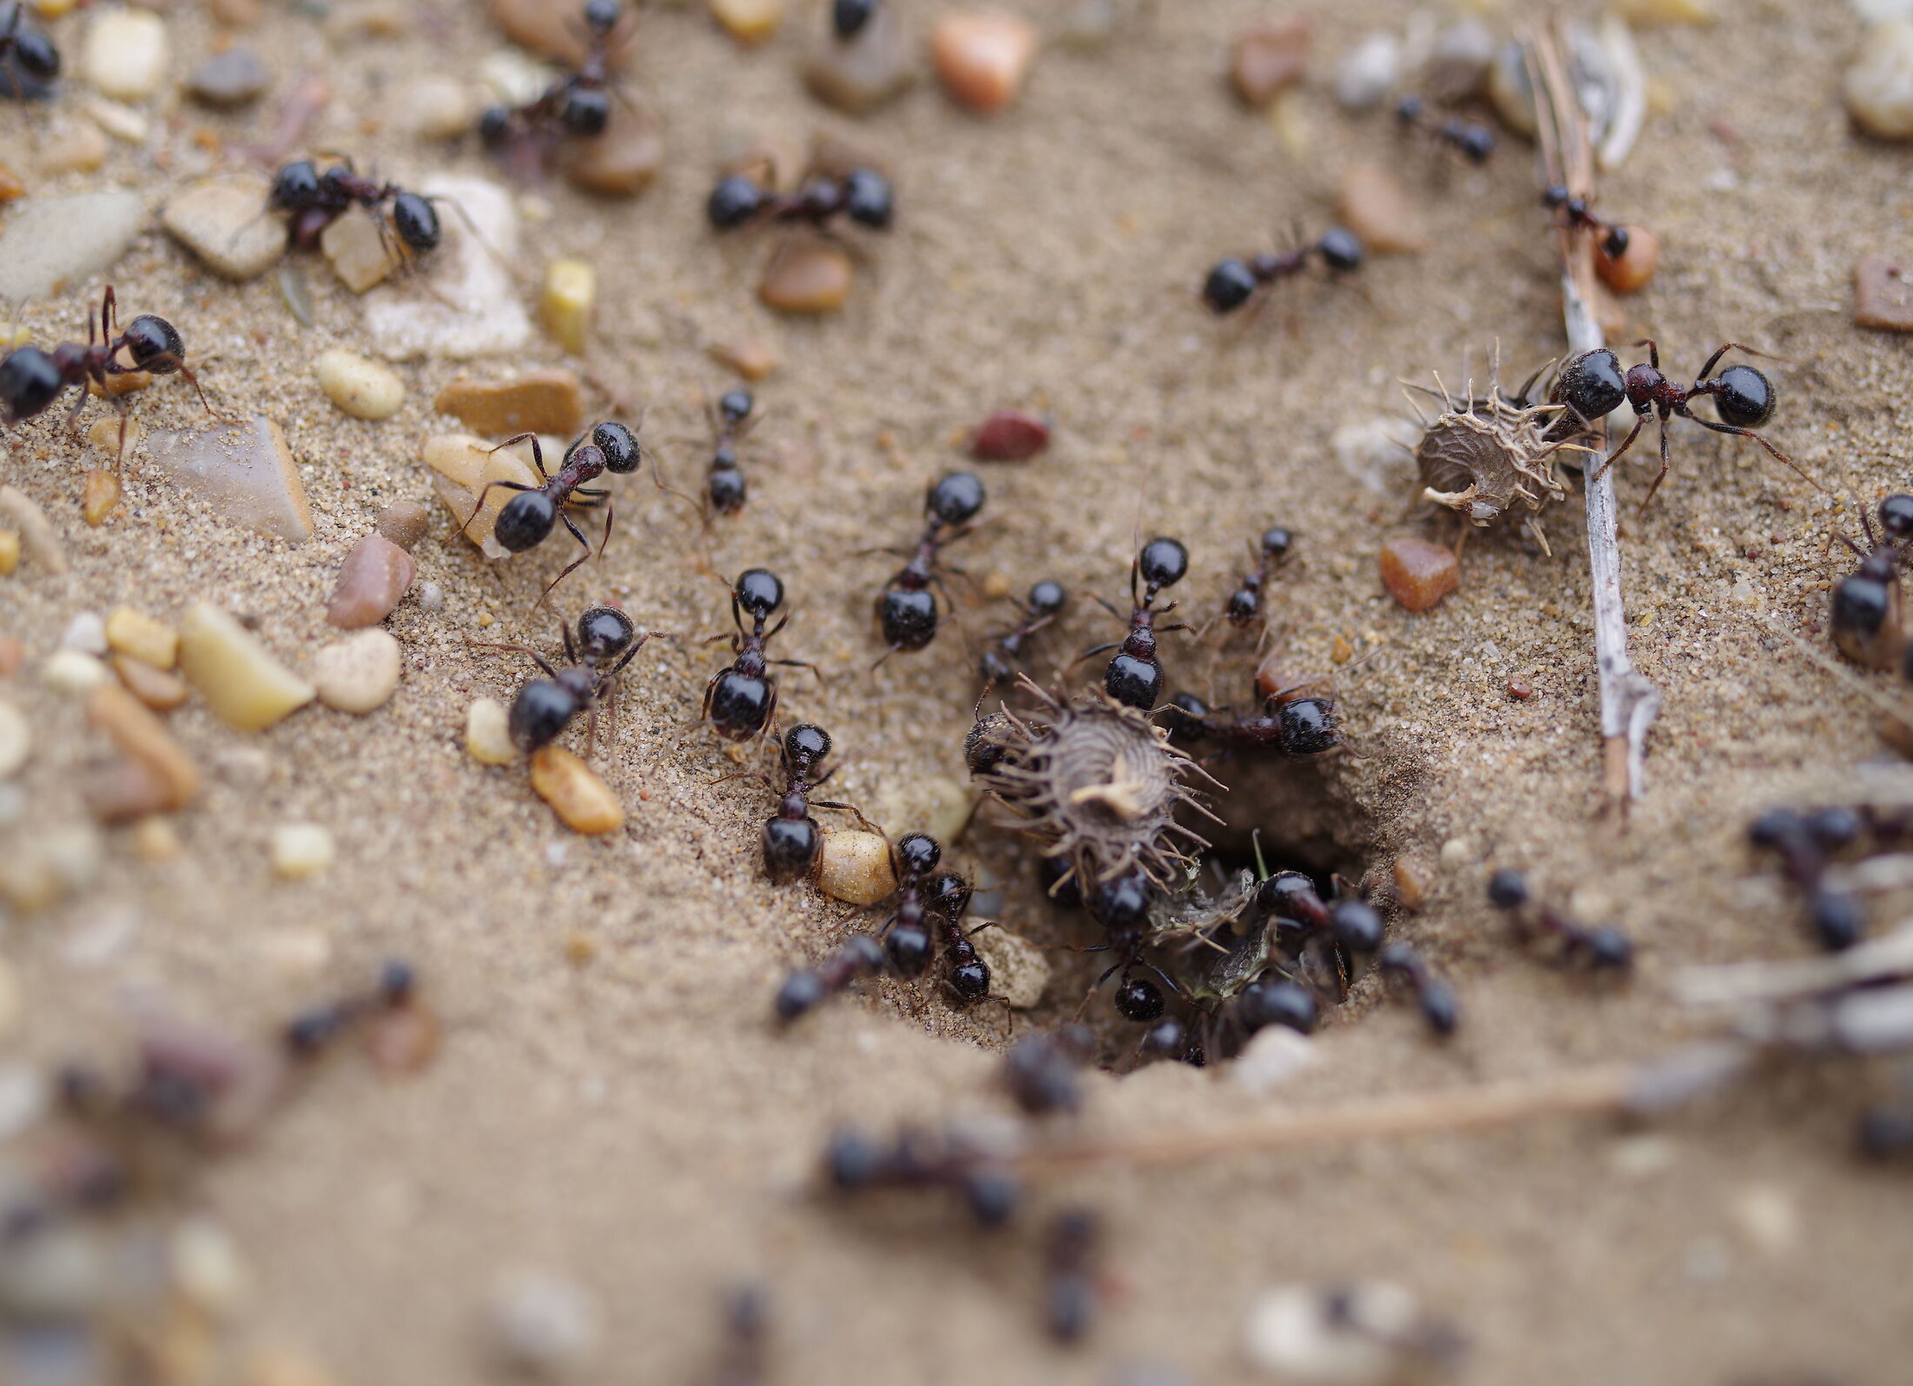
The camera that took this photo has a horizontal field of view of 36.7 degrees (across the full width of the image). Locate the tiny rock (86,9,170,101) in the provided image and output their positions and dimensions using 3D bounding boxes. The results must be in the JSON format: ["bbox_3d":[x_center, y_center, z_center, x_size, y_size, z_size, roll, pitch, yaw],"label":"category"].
[{"bbox_3d":[-0.043,-0.033,0.150,0.004,0.004,0.005,0,48,0],"label":"tiny rock"}]

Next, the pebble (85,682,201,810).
[{"bbox_3d":[-0.033,0.002,0.116,0.003,0.003,0.005,-33,56,-26],"label":"pebble"}]

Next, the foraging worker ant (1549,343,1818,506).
[{"bbox_3d":[0.030,-0.011,0.119,0.011,0.004,0.007,3,47,3],"label":"foraging worker ant"}]

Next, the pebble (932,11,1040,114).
[{"bbox_3d":[0.002,-0.033,0.151,0.005,0.004,0.005,0,43,0],"label":"pebble"}]

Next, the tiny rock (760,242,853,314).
[{"bbox_3d":[-0.008,-0.022,0.155,0.005,0.002,0.004,0,48,0],"label":"tiny rock"}]

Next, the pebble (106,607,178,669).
[{"bbox_3d":[-0.037,-0.002,0.131,0.003,0.002,0.002,20,51,17],"label":"pebble"}]

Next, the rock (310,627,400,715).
[{"bbox_3d":[-0.026,-0.001,0.123,0.004,0.002,0.004,0,48,0],"label":"rock"}]

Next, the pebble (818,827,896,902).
[{"bbox_3d":[-0.004,0.008,0.127,0.003,0.003,0.003,0,48,0],"label":"pebble"}]

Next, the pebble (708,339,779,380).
[{"bbox_3d":[-0.010,-0.016,0.140,0.003,0.001,0.002,8,49,8],"label":"pebble"}]

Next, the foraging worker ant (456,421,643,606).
[{"bbox_3d":[-0.017,-0.008,0.119,0.006,0.003,0.008,32,51,21],"label":"foraging worker ant"}]

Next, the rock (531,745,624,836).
[{"bbox_3d":[-0.016,0.004,0.123,0.003,0.002,0.005,-28,52,-25],"label":"rock"}]

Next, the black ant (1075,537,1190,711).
[{"bbox_3d":[0.008,-0.003,0.126,0.006,0.003,0.008,10,55,7],"label":"black ant"}]

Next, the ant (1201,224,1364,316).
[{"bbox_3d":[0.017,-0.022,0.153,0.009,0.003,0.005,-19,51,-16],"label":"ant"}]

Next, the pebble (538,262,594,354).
[{"bbox_3d":[-0.020,-0.020,0.150,0.003,0.003,0.003,0,48,0],"label":"pebble"}]

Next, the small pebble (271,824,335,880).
[{"bbox_3d":[-0.028,0.007,0.125,0.003,0.001,0.002,0,48,0],"label":"small pebble"}]

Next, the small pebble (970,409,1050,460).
[{"bbox_3d":[0.002,-0.012,0.135,0.004,0.002,0.003,0,47,0],"label":"small pebble"}]

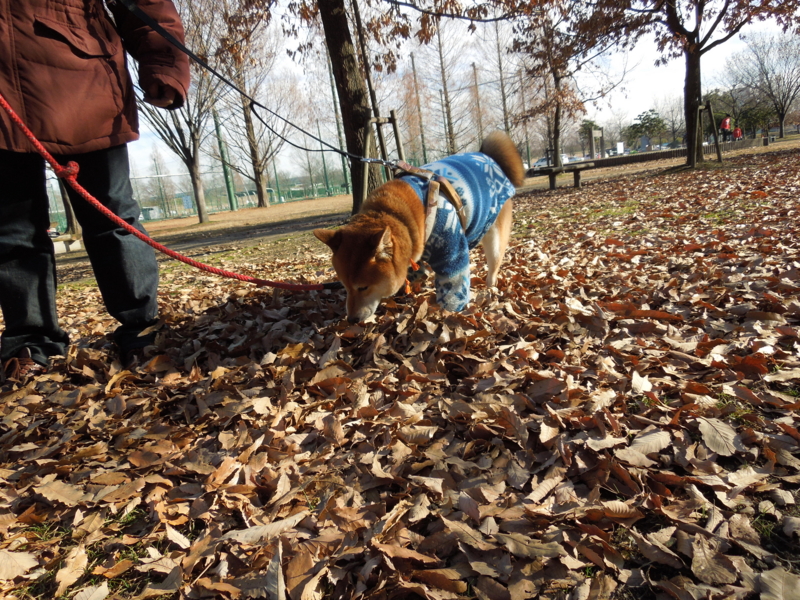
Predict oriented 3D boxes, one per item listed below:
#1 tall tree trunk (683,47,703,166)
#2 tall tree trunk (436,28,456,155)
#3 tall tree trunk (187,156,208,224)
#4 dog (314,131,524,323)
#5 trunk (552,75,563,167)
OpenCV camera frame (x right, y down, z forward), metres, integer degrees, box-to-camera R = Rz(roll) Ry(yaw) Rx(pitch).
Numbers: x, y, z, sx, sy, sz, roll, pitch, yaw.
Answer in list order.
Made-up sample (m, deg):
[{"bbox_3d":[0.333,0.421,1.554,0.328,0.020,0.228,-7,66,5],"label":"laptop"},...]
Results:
[{"bbox_3d":[5.214,-3.449,10.300,0.330,2.139,0.330,-8,12,0],"label":"tall tree trunk"},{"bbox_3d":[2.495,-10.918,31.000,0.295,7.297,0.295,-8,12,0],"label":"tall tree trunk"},{"bbox_3d":[-6.484,-3.506,18.500,0.352,2.049,0.352,-8,12,0],"label":"tall tree trunk"},{"bbox_3d":[0.092,-0.221,1.735,0.260,0.490,0.700,2,16,41],"label":"dog"},{"bbox_3d":[4.361,-4.943,16.000,0.222,2.603,0.222,-8,12,0],"label":"trunk"}]

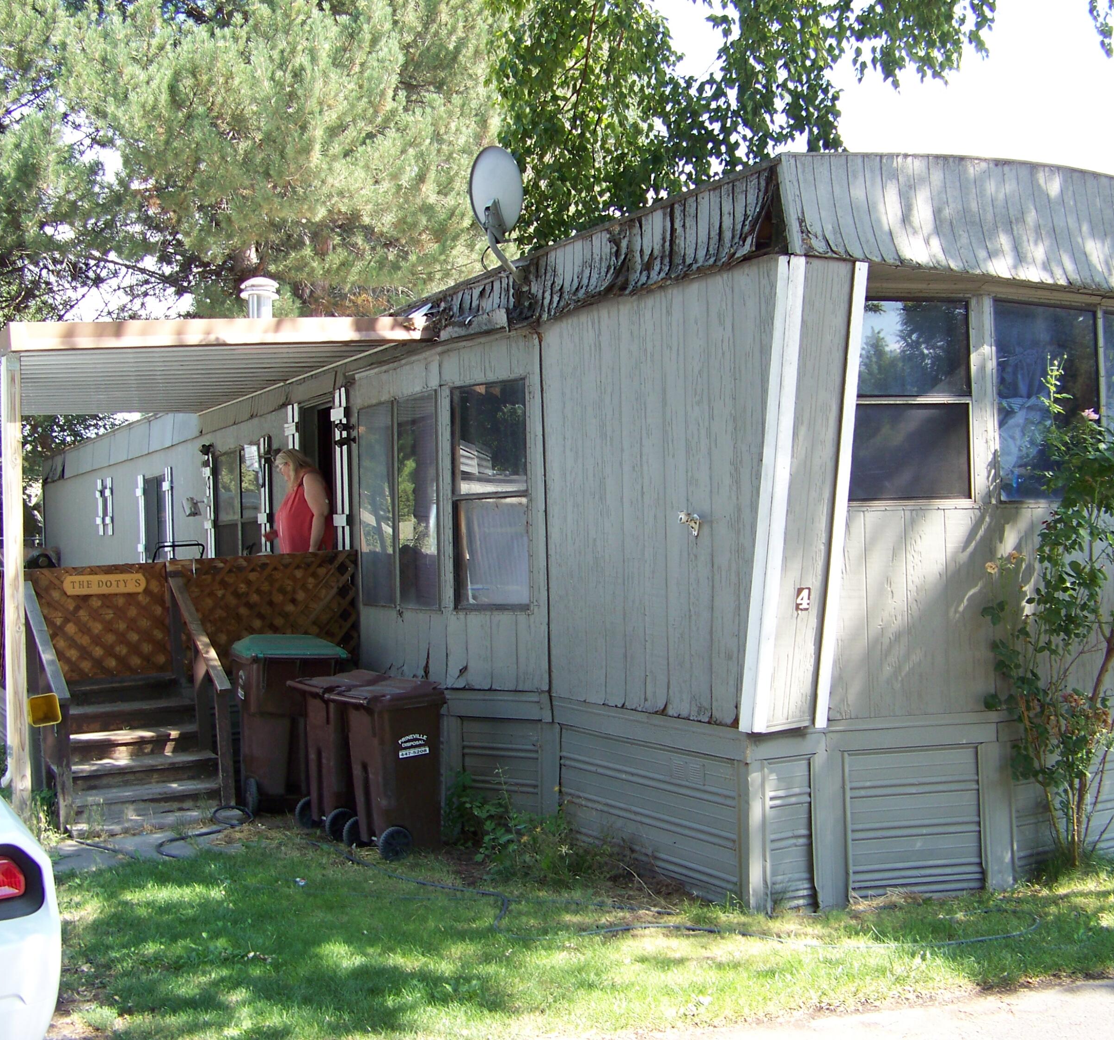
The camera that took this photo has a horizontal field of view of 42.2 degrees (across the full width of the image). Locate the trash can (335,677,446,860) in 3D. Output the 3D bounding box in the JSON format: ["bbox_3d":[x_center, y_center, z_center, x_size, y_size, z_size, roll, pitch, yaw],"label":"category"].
[{"bbox_3d":[-0.968,1.415,8.313,0.520,0.945,0.490,-1,-1,-32],"label":"trash can"}]

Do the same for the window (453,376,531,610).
[{"bbox_3d":[-0.393,-0.148,8.573,0.502,1.327,0.070,-2,-1,25],"label":"window"}]

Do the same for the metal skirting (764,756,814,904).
[{"bbox_3d":[1.127,1.516,6.934,0.284,0.745,0.040,-1,-1,-29],"label":"metal skirting"}]

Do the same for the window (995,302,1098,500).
[{"bbox_3d":[2.561,-0.609,7.493,0.777,1.028,0.070,-1,-1,-30],"label":"window"}]

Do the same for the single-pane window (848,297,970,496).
[{"bbox_3d":[1.745,-0.595,7.189,0.684,1.011,0.070,-1,-1,-10],"label":"single-pane window"}]

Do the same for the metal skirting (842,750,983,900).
[{"bbox_3d":[1.776,1.502,7.157,0.723,0.747,0.040,-1,-1,-10],"label":"metal skirting"}]

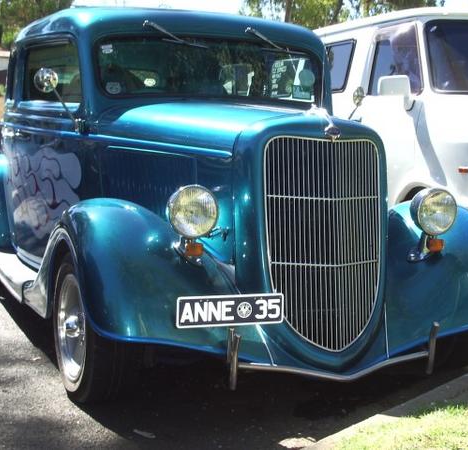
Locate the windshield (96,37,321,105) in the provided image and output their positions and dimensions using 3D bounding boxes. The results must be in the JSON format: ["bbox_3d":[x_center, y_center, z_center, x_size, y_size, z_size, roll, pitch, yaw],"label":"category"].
[{"bbox_3d":[-0.091,-0.708,4.378,1.122,0.286,0.133,-1,5,-22],"label":"windshield"}]

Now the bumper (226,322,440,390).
[{"bbox_3d":[0.375,0.463,3.258,0.816,0.204,0.143,-1,5,-22],"label":"bumper"}]

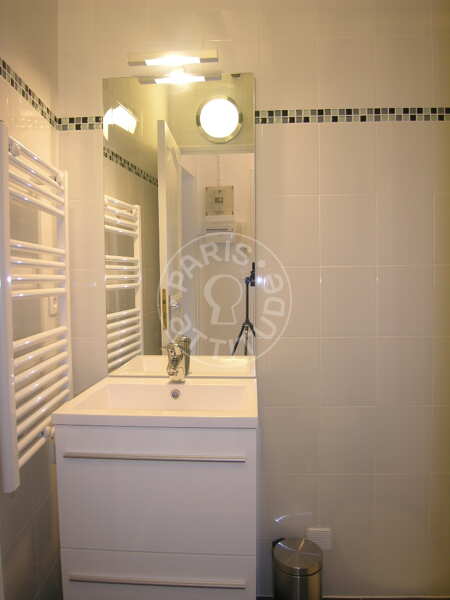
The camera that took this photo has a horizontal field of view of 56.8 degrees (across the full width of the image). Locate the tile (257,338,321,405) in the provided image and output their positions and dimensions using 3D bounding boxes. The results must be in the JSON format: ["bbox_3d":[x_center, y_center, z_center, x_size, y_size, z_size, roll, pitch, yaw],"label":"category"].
[{"bbox_3d":[0.244,0.265,1.506,0.200,0.250,0.010,0,2,3],"label":"tile"}]

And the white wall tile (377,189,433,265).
[{"bbox_3d":[0.637,-0.251,1.473,0.200,0.250,0.010,-1,3,2],"label":"white wall tile"}]

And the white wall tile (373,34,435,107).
[{"bbox_3d":[0.649,-0.826,1.506,0.208,0.259,0.010,-1,3,2],"label":"white wall tile"}]

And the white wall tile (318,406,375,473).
[{"bbox_3d":[0.466,0.532,1.578,0.208,0.259,0.010,-1,3,2],"label":"white wall tile"}]

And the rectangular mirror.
[{"bbox_3d":[-0.165,-0.261,1.492,0.545,1.085,0.015,0,2,3],"label":"rectangular mirror"}]

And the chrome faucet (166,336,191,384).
[{"bbox_3d":[-0.170,0.222,1.434,0.052,0.143,0.135,0,2,3],"label":"chrome faucet"}]

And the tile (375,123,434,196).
[{"bbox_3d":[0.657,-0.515,1.520,0.208,0.259,0.010,-1,3,2],"label":"tile"}]

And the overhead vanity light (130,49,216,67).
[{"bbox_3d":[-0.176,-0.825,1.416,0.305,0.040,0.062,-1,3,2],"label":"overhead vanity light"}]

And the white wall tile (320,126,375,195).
[{"bbox_3d":[0.434,-0.494,1.469,0.200,0.250,0.010,-1,3,2],"label":"white wall tile"}]

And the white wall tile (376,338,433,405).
[{"bbox_3d":[0.647,0.257,1.496,0.200,0.250,0.010,-1,3,2],"label":"white wall tile"}]

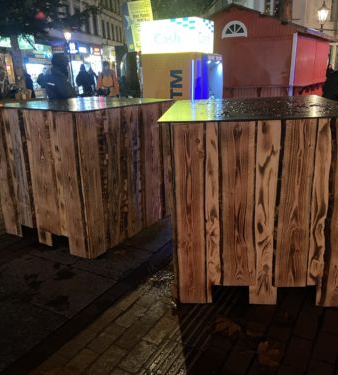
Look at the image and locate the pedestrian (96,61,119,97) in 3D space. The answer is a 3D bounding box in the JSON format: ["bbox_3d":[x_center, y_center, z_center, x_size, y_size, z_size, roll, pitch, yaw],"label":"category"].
[{"bbox_3d":[-1.602,-2.537,10.192,0.580,1.700,0.400,-4,17,-6],"label":"pedestrian"}]

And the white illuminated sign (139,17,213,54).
[{"bbox_3d":[0.180,-2.844,7.162,1.063,0.573,0.946,8,20,29],"label":"white illuminated sign"}]

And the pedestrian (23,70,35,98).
[{"bbox_3d":[-4.750,-3.214,13.092,0.500,1.620,0.350,-7,18,-17],"label":"pedestrian"}]

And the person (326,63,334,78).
[{"bbox_3d":[5.545,-3.462,13.118,0.480,1.620,0.340,5,19,22],"label":"person"}]

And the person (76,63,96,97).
[{"bbox_3d":[-2.609,-2.994,11.821,0.540,1.670,0.380,-4,17,-6],"label":"person"}]

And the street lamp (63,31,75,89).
[{"bbox_3d":[-5.440,-6.787,20.875,0.500,3.649,0.500,-2,17,0],"label":"street lamp"}]

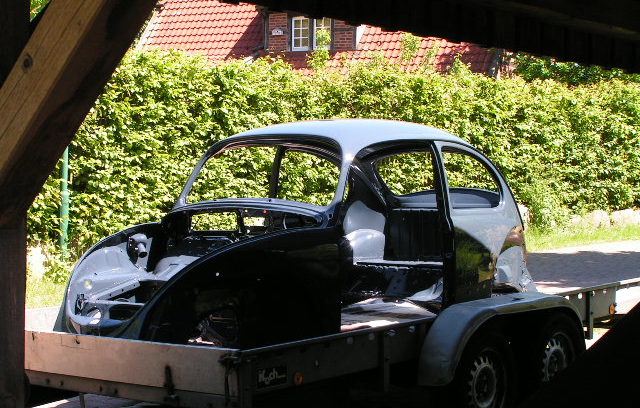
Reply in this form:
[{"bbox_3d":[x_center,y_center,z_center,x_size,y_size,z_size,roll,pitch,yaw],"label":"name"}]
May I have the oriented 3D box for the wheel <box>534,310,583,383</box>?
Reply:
[{"bbox_3d":[1.158,0.849,6.604,0.170,0.575,0.575,-1,2,41],"label":"wheel"}]

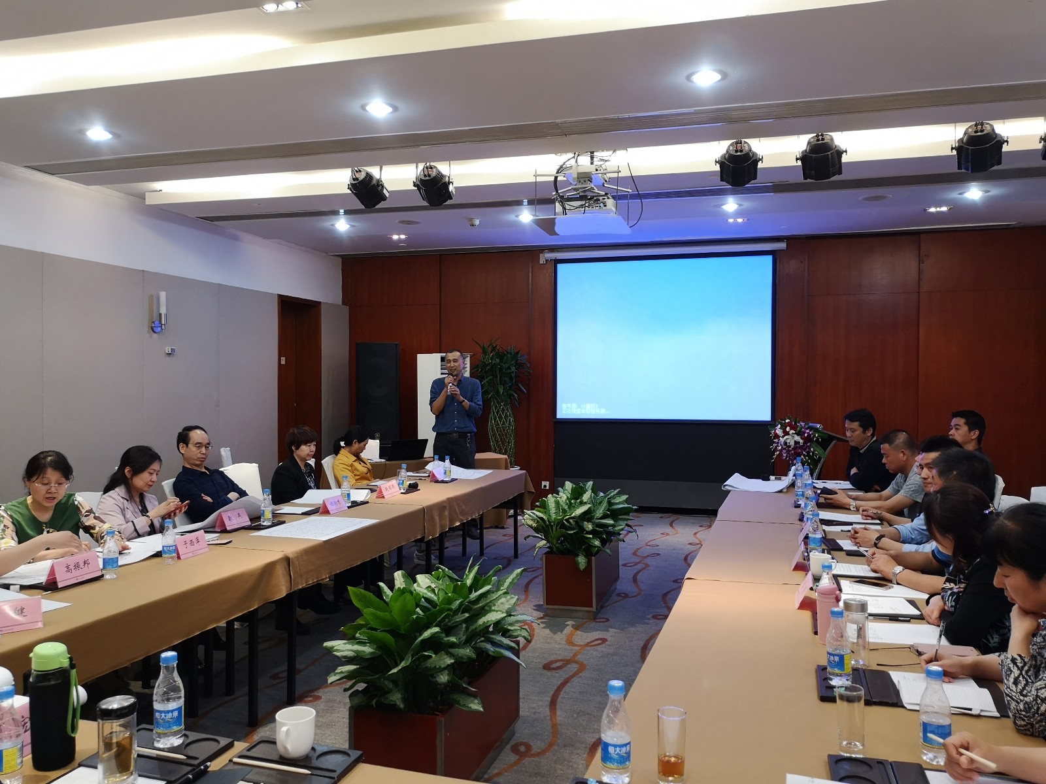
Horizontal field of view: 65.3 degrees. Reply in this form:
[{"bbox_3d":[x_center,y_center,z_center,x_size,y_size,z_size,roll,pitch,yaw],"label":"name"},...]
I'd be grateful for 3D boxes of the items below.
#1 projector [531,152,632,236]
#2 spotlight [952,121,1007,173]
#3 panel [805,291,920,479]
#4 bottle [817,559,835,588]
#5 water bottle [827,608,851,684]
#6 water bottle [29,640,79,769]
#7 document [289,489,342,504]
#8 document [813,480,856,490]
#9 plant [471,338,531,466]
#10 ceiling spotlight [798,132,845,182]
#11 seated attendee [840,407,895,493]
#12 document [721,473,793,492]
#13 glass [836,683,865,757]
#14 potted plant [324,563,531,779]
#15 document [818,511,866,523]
[{"bbox_3d":[0.449,-1.516,6.136,0.680,0.570,0.620,1,1,13],"label":"projector"},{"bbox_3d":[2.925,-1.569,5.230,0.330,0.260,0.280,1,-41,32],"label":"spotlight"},{"bbox_3d":[3.660,0.124,8.840,1.130,2.380,0.040,1,1,17],"label":"panel"},{"bbox_3d":[1.042,0.676,2.800,0.062,0.192,0.062,0,1,18],"label":"bottle"},{"bbox_3d":[0.793,0.635,2.043,0.058,0.183,0.058,1,1,18],"label":"water bottle"},{"bbox_3d":[-0.919,0.615,1.607,0.085,0.232,0.076,0,1,-30],"label":"water bottle"},{"bbox_3d":[-1.237,0.658,5.227,0.430,0.060,0.380,1,1,18],"label":"document"},{"bbox_3d":[2.375,0.701,6.200,0.330,0.020,0.300,0,1,18],"label":"document"},{"bbox_3d":[-0.228,0.394,9.250,0.640,1.970,0.640,0,1,0],"label":"plant"},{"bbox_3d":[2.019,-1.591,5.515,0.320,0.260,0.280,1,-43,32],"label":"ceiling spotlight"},{"bbox_3d":[2.505,0.773,5.901,0.750,1.320,0.520,0,1,4],"label":"seated attendee"},{"bbox_3d":[1.802,0.673,6.201,0.530,0.100,0.620,1,1,17],"label":"document"},{"bbox_3d":[0.677,0.675,1.677,0.054,0.130,0.054,1,1,18],"label":"glass"},{"bbox_3d":[-0.310,1.086,3.200,0.580,0.790,0.930,0,1,18],"label":"potted plant"},{"bbox_3d":[1.889,0.728,4.748,0.300,0.012,0.230,1,1,17],"label":"document"}]

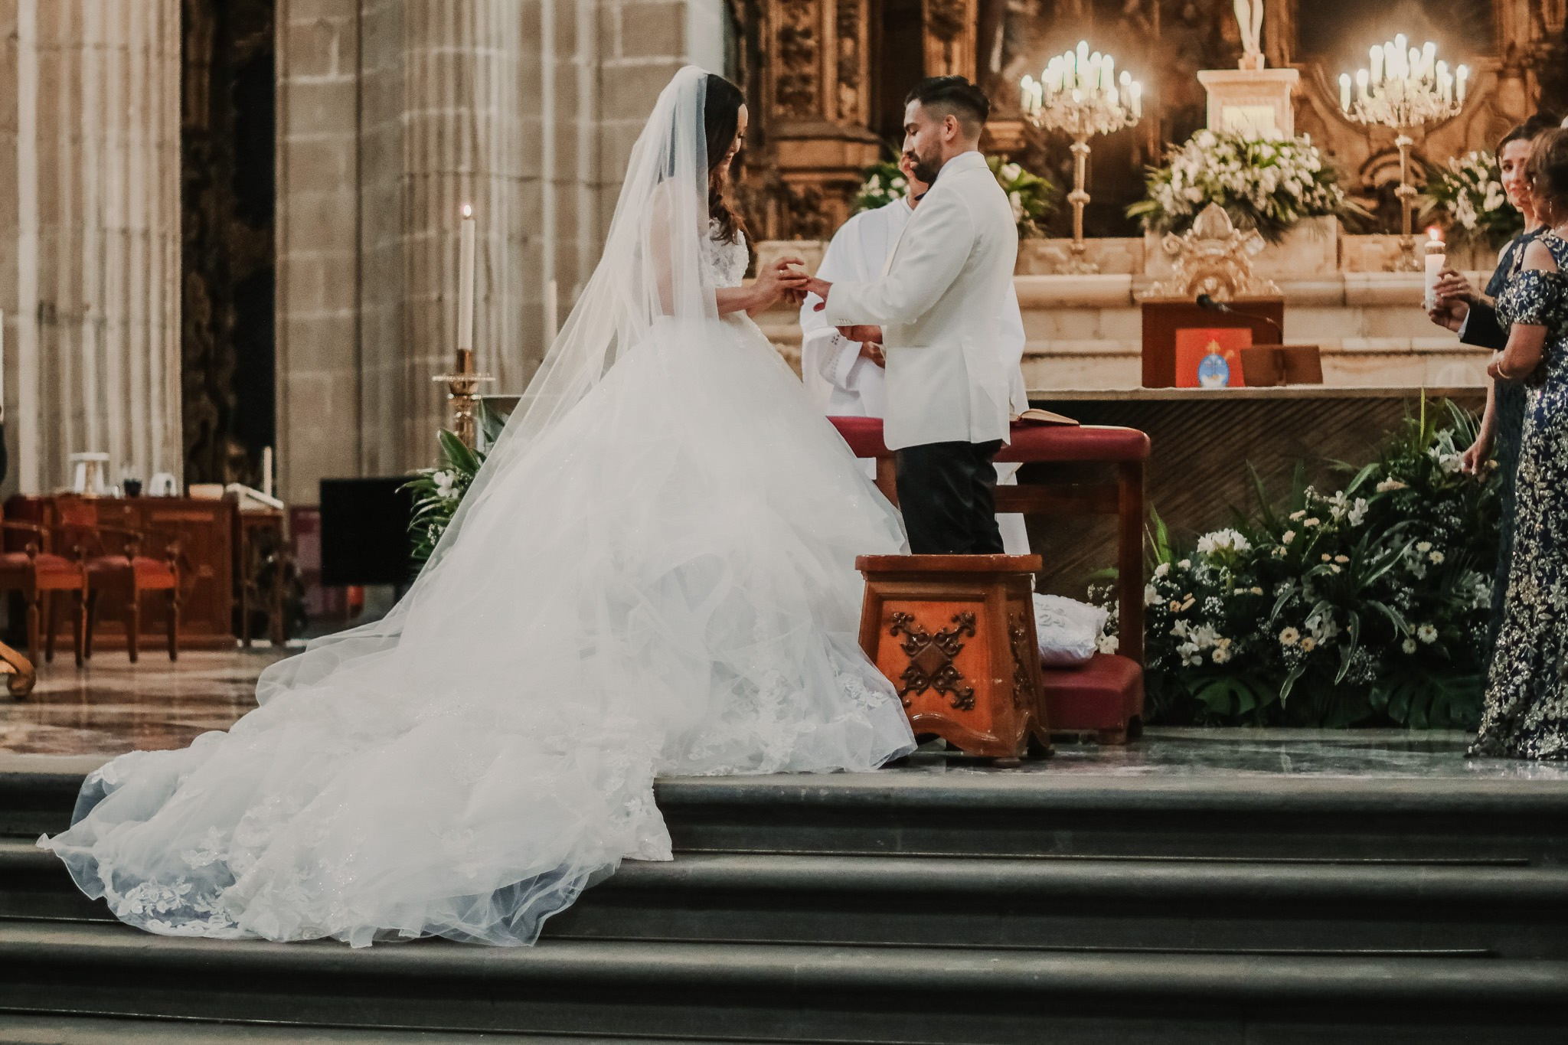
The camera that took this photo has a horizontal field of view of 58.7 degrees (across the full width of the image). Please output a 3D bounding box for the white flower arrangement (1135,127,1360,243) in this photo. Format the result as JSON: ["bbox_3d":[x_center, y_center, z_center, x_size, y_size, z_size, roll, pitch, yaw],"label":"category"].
[{"bbox_3d":[2.554,-1.883,7.790,1.220,0.660,0.600,0,-1,4],"label":"white flower arrangement"}]

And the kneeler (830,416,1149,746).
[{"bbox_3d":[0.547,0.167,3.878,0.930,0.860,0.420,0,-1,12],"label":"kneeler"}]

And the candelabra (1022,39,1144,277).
[{"bbox_3d":[1.670,-2.041,7.790,0.680,1.290,0.680,0,-1,4],"label":"candelabra"}]

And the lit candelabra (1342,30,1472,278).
[{"bbox_3d":[3.438,-2.040,7.710,0.700,1.300,0.700,0,-1,4],"label":"lit candelabra"}]

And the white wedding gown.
[{"bbox_3d":[-0.650,-0.162,3.383,1.900,2.000,1.350,0,-1,-4],"label":"white wedding gown"}]

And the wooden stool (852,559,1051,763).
[{"bbox_3d":[0.425,0.330,3.480,0.430,0.495,0.370,0,-1,24],"label":"wooden stool"}]

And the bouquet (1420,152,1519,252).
[{"bbox_3d":[3.984,-1.781,7.689,0.900,0.580,0.550,0,-1,4],"label":"bouquet"}]

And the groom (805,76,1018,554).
[{"bbox_3d":[0.343,-0.283,3.606,0.550,1.750,0.500,0,-1,8],"label":"groom"}]

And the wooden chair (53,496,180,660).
[{"bbox_3d":[-3.106,0.258,6.497,0.470,0.780,0.480,0,-1,15],"label":"wooden chair"}]

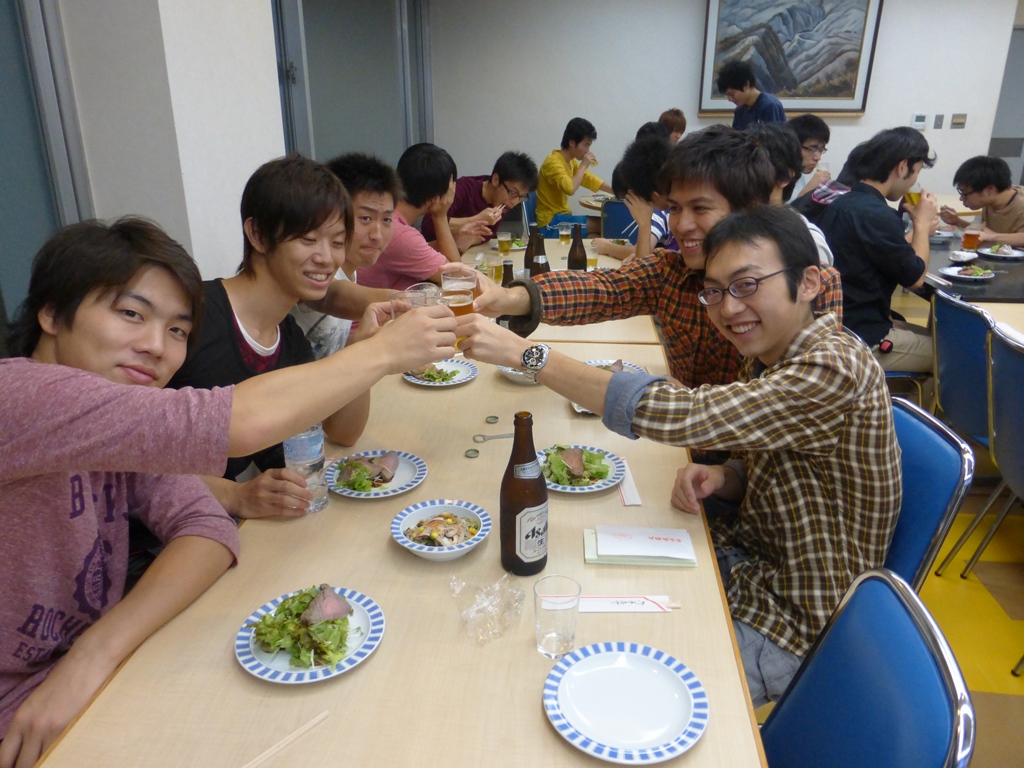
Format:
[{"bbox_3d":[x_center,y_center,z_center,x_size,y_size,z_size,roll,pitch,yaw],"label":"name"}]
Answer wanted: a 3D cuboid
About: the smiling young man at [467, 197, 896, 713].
[{"bbox_3d":[0.267,0.310,1.429,0.760,1.280,0.520,2,22,6],"label":"smiling young man"}]

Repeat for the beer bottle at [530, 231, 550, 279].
[{"bbox_3d":[0.110,-0.441,2.800,0.076,0.277,0.076,0,21,0],"label":"beer bottle"}]

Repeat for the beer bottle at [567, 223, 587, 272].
[{"bbox_3d":[0.257,-0.498,2.946,0.076,0.277,0.076,0,21,0],"label":"beer bottle"}]

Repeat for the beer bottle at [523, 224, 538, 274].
[{"bbox_3d":[0.087,-0.512,2.981,0.076,0.277,0.076,0,21,0],"label":"beer bottle"}]

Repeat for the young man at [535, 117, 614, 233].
[{"bbox_3d":[0.430,-1.134,5.087,0.620,1.290,0.500,1,21,3],"label":"young man"}]

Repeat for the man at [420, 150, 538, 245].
[{"bbox_3d":[-0.200,-0.579,3.833,0.680,1.180,0.500,4,22,11],"label":"man"}]

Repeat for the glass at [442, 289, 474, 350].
[{"bbox_3d":[-0.104,-0.120,1.410,0.066,0.103,0.066,0,21,0],"label":"glass"}]

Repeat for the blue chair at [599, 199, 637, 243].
[{"bbox_3d":[0.840,-0.915,5.226,0.450,0.790,0.520,2,21,4],"label":"blue chair"}]

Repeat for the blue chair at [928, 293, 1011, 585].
[{"bbox_3d":[1.730,0.107,2.619,0.520,0.790,0.460,2,21,4],"label":"blue chair"}]

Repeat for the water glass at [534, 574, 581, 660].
[{"bbox_3d":[0.065,0.337,1.056,0.066,0.103,0.066,0,21,0],"label":"water glass"}]

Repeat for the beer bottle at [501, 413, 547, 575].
[{"bbox_3d":[0.020,0.178,1.221,0.077,0.277,0.077,0,21,0],"label":"beer bottle"}]

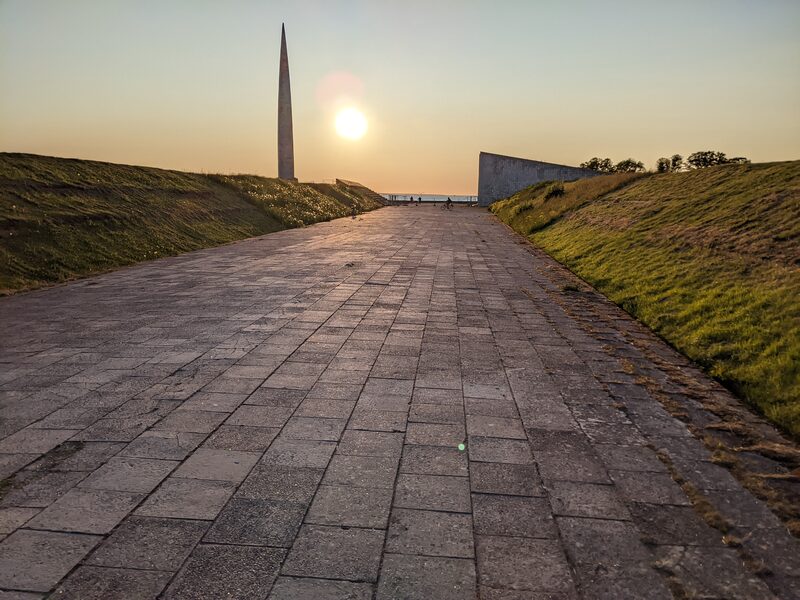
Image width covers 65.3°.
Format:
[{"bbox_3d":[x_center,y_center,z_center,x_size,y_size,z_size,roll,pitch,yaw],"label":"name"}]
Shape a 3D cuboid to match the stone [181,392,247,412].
[{"bbox_3d":[-1.377,0.790,4.626,0.410,0.070,0.420,3,9,4],"label":"stone"}]

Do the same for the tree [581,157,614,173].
[{"bbox_3d":[47.392,-29.573,150.800,8.200,9.500,7.500,2,10,4],"label":"tree"}]

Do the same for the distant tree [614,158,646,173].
[{"bbox_3d":[55.445,-29.213,150.800,8.000,9.500,7.500,2,10,4],"label":"distant tree"}]

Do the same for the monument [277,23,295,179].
[{"bbox_3d":[-26.556,-45.818,144.758,3.700,35.000,3.600,2,10,4],"label":"monument"}]

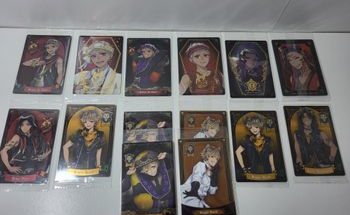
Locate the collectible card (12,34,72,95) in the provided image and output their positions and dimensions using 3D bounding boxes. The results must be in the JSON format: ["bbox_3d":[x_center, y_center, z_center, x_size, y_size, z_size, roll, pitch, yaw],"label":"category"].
[{"bbox_3d":[-0.170,-0.057,0.341,0.059,0.002,0.086,1,69,-3],"label":"collectible card"}]

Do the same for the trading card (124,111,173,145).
[{"bbox_3d":[-0.032,0.045,0.309,0.059,0.002,0.086,0,69,-3],"label":"trading card"}]

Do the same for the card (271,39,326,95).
[{"bbox_3d":[0.168,-0.056,0.357,0.059,0.002,0.086,-1,69,-3],"label":"card"}]

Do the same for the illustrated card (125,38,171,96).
[{"bbox_3d":[-0.035,-0.055,0.347,0.059,0.002,0.086,0,69,-3],"label":"illustrated card"}]

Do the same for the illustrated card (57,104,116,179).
[{"bbox_3d":[-0.102,0.037,0.309,0.059,0.002,0.086,1,69,-3],"label":"illustrated card"}]

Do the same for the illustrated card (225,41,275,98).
[{"bbox_3d":[0.100,-0.053,0.353,0.059,0.002,0.086,0,69,-3],"label":"illustrated card"}]

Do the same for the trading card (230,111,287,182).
[{"bbox_3d":[0.099,0.045,0.316,0.059,0.002,0.086,0,69,-3],"label":"trading card"}]

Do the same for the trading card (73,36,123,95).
[{"bbox_3d":[-0.099,-0.057,0.345,0.059,0.002,0.086,-1,69,-3],"label":"trading card"}]

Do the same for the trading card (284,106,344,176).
[{"bbox_3d":[0.169,0.039,0.322,0.059,0.002,0.086,0,69,-3],"label":"trading card"}]

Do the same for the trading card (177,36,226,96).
[{"bbox_3d":[0.034,-0.057,0.351,0.059,0.002,0.086,0,69,-3],"label":"trading card"}]

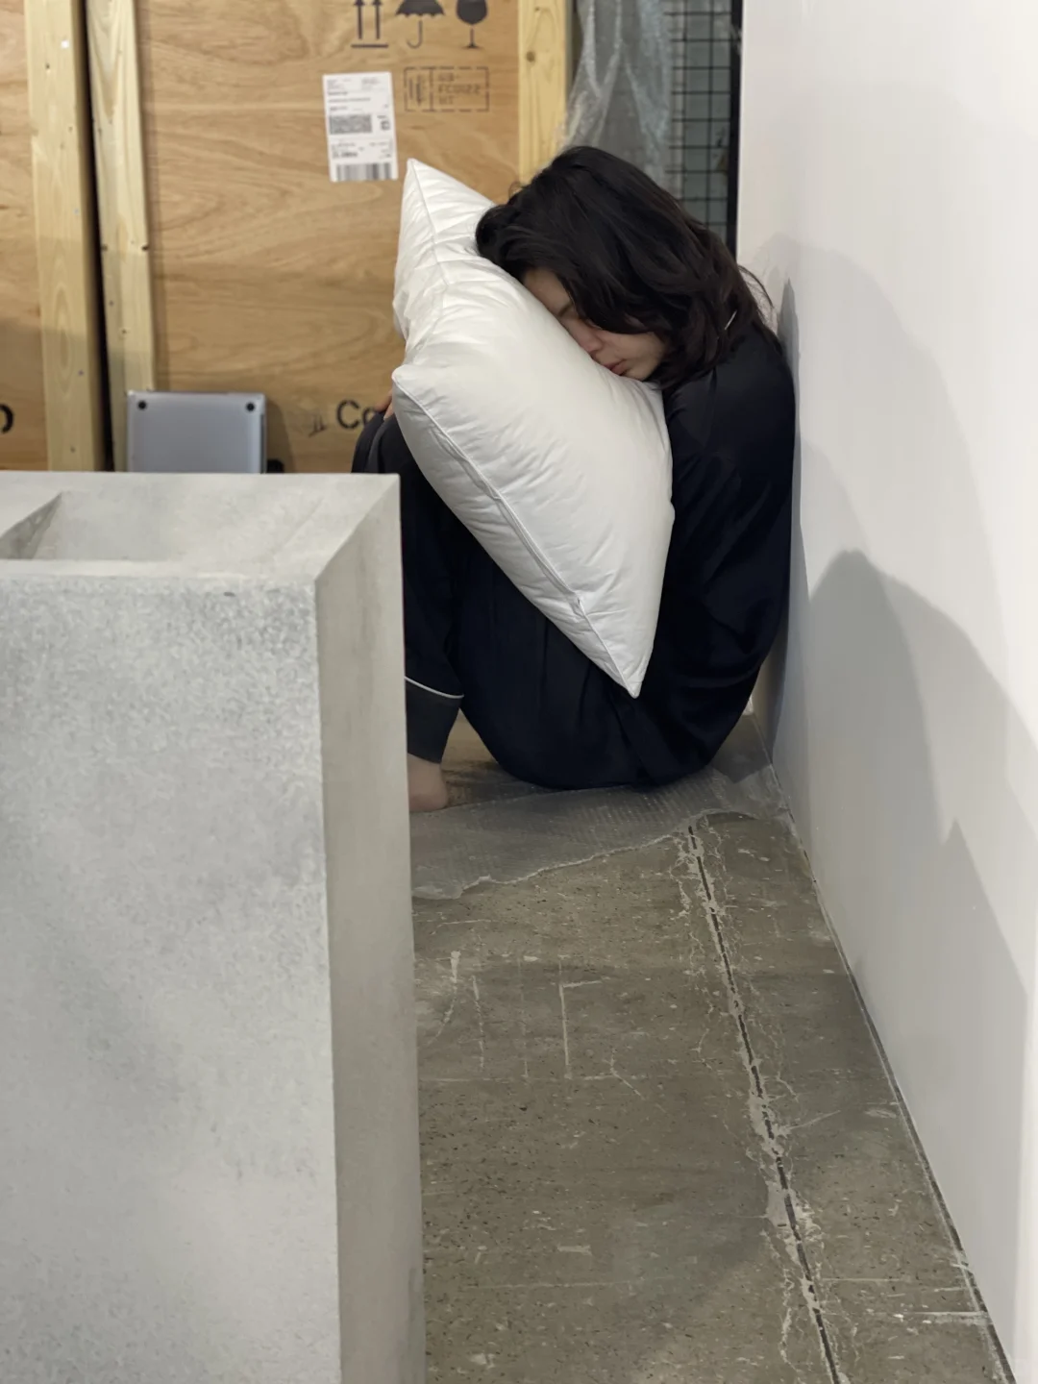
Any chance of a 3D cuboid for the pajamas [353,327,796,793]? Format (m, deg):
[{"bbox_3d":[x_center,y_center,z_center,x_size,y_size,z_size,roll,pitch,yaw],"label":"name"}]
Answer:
[{"bbox_3d":[0.057,-0.183,3.140,0.520,0.540,0.420,-3,18,-9],"label":"pajamas"}]

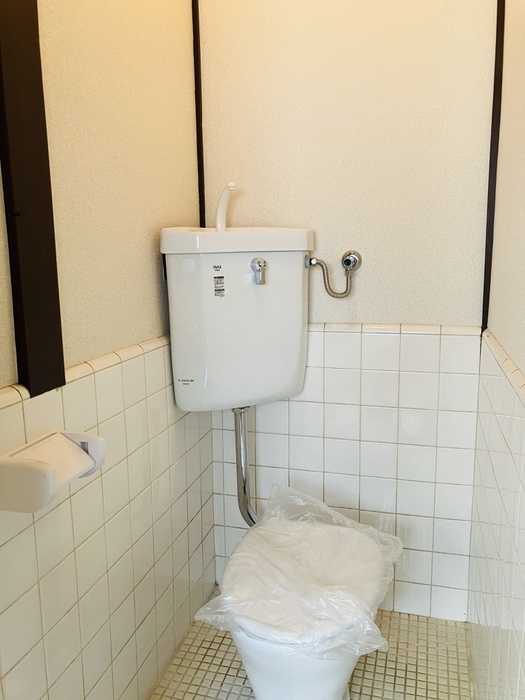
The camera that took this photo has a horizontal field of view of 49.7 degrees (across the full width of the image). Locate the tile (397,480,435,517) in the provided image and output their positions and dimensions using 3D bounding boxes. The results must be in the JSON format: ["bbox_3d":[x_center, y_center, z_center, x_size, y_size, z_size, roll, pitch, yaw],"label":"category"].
[{"bbox_3d":[0.452,0.437,1.674,0.106,0.106,0.009,2,10,15],"label":"tile"}]

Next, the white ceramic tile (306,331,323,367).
[{"bbox_3d":[0.133,-0.002,1.682,0.106,0.106,0.008,2,10,16],"label":"white ceramic tile"}]

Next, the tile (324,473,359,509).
[{"bbox_3d":[0.238,0.422,1.708,0.105,0.105,0.008,2,10,15],"label":"tile"}]

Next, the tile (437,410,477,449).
[{"bbox_3d":[0.549,0.224,1.599,0.103,0.106,0.008,2,10,16],"label":"tile"}]

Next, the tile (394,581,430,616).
[{"bbox_3d":[0.455,0.752,1.723,0.106,0.099,0.008,2,10,16],"label":"tile"}]

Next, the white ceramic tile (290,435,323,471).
[{"bbox_3d":[0.134,0.313,1.718,0.105,0.105,0.008,2,10,15],"label":"white ceramic tile"}]

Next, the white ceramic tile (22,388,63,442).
[{"bbox_3d":[-0.377,0.123,0.973,0.008,0.105,0.105,2,10,15],"label":"white ceramic tile"}]

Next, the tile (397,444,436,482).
[{"bbox_3d":[0.446,0.326,1.635,0.105,0.105,0.009,2,10,16],"label":"tile"}]

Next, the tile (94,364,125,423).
[{"bbox_3d":[-0.320,0.087,1.176,0.008,0.105,0.105,2,10,15],"label":"tile"}]

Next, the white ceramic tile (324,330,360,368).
[{"bbox_3d":[0.238,0.002,1.656,0.106,0.106,0.009,2,10,15],"label":"white ceramic tile"}]

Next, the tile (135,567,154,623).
[{"bbox_3d":[-0.288,0.604,1.385,0.008,0.106,0.105,2,10,15],"label":"tile"}]

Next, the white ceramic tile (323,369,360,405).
[{"bbox_3d":[0.236,0.106,1.669,0.106,0.106,0.008,2,10,16],"label":"white ceramic tile"}]

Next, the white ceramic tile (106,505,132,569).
[{"bbox_3d":[-0.319,0.409,1.247,0.008,0.106,0.105,2,10,15],"label":"white ceramic tile"}]

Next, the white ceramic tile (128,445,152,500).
[{"bbox_3d":[-0.293,0.284,1.331,0.008,0.106,0.107,2,10,15],"label":"white ceramic tile"}]

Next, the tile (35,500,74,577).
[{"bbox_3d":[-0.383,0.338,1.024,0.009,0.106,0.106,2,10,16],"label":"tile"}]

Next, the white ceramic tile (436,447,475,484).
[{"bbox_3d":[0.556,0.334,1.627,0.106,0.106,0.009,2,10,15],"label":"white ceramic tile"}]

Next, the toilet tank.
[{"bbox_3d":[-0.086,-0.103,1.606,0.456,0.461,0.293,-6,11,-29],"label":"toilet tank"}]

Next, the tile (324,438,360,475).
[{"bbox_3d":[0.239,0.318,1.693,0.105,0.105,0.009,2,10,16],"label":"tile"}]

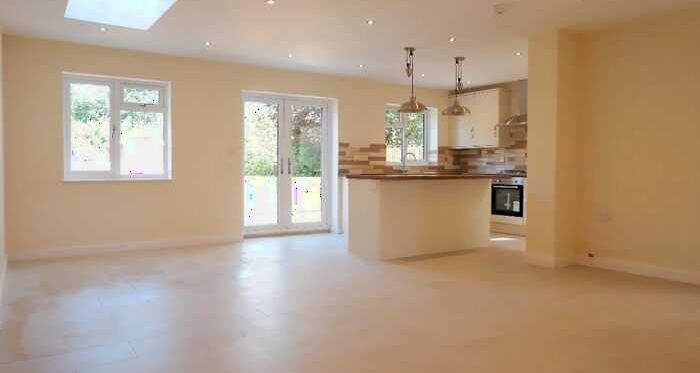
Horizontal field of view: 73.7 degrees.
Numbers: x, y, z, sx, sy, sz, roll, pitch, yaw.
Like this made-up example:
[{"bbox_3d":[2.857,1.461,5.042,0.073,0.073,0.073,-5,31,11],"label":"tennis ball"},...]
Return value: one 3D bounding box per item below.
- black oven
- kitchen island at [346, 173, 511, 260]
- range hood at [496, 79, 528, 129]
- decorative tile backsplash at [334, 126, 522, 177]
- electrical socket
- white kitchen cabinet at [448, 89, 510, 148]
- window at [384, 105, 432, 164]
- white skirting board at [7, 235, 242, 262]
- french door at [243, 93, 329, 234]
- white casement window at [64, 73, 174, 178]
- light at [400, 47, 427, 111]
[{"bbox_3d":[2.650,0.146,7.373,0.552,0.616,0.601,-1,2,-33],"label":"black oven"},{"bbox_3d":[1.026,0.329,5.910,2.137,0.916,0.729,-1,2,-33],"label":"kitchen island"},{"bbox_3d":[2.715,-1.344,7.362,0.492,0.768,0.611,-1,2,-33],"label":"range hood"},{"bbox_3d":[1.412,-0.564,7.402,2.669,0.788,1.756,-1,2,-33],"label":"decorative tile backsplash"},{"bbox_3d":[2.514,0.298,4.637,0.015,0.094,0.146,-1,2,-33],"label":"electrical socket"},{"bbox_3d":[2.268,-1.143,8.224,0.315,0.951,1.172,-1,2,-33],"label":"white kitchen cabinet"},{"bbox_3d":[0.988,-0.897,8.429,1.209,1.044,0.158,-1,2,-33],"label":"window"},{"bbox_3d":[-2.634,0.756,5.856,2.694,0.085,0.023,-1,2,-33],"label":"white skirting board"},{"bbox_3d":[-0.996,-0.314,7.251,1.527,2.123,0.108,-1,2,-33],"label":"french door"},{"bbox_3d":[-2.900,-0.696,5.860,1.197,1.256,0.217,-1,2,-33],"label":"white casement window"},{"bbox_3d":[0.741,-1.265,5.564,0.325,0.749,0.325,0,2,0],"label":"light"}]

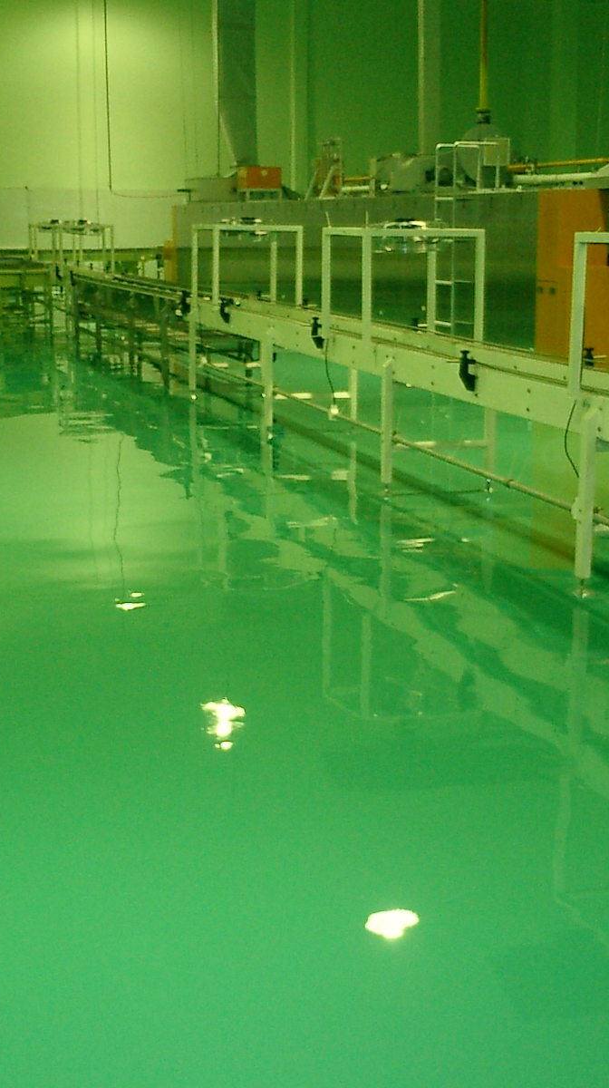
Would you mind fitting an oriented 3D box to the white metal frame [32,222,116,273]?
[{"bbox_3d":[-3.201,-4.045,20.485,0.639,0.660,3.607,-3,12,-16],"label":"white metal frame"}]

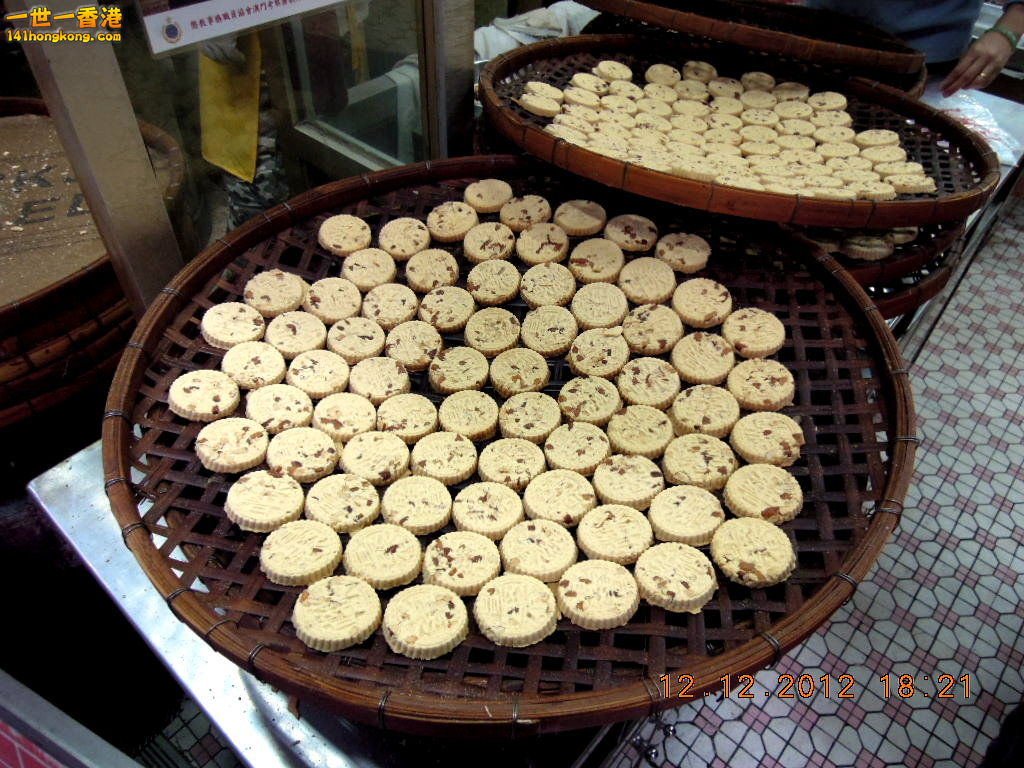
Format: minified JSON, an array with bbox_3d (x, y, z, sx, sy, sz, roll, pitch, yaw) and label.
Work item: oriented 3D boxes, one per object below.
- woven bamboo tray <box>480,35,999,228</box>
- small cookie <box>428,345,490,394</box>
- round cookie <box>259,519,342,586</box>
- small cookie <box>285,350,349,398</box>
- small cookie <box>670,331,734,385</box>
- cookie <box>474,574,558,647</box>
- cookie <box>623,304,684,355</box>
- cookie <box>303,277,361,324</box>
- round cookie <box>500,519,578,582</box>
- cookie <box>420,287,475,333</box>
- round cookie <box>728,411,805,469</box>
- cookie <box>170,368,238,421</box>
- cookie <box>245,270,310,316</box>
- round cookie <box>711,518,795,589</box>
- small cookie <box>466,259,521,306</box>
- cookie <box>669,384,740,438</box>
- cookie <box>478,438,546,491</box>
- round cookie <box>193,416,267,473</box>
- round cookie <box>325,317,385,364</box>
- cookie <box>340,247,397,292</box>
[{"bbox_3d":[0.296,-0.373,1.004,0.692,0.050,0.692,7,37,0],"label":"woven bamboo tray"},{"bbox_3d":[-0.054,-0.013,0.728,0.059,0.011,0.059,3,48,0],"label":"small cookie"},{"bbox_3d":[-0.147,0.117,0.497,0.056,0.011,0.056,6,33,-4],"label":"round cookie"},{"bbox_3d":[-0.174,-0.010,0.641,0.056,0.012,0.056,8,46,0],"label":"small cookie"},{"bbox_3d":[0.174,-0.024,0.650,0.056,0.012,0.056,-4,49,0],"label":"small cookie"},{"bbox_3d":[0.003,0.147,0.465,0.056,0.011,0.056,-1,31,0],"label":"cookie"},{"bbox_3d":[0.130,-0.050,0.651,0.052,0.009,0.052,-6,51,8],"label":"cookie"},{"bbox_3d":[-0.170,-0.079,0.675,0.052,0.009,0.052,6,53,-8],"label":"cookie"},{"bbox_3d":[0.020,0.119,0.513,0.056,0.011,0.056,-2,33,0],"label":"round cookie"},{"bbox_3d":[-0.068,-0.078,0.744,0.056,0.011,0.056,5,49,0],"label":"cookie"},{"bbox_3d":[0.224,0.049,0.623,0.059,0.011,0.059,-10,40,9],"label":"round cookie"},{"bbox_3d":[-0.284,0.011,0.657,0.059,0.011,0.059,11,43,-10],"label":"cookie"},{"bbox_3d":[-0.255,-0.097,0.764,0.059,0.011,0.059,8,51,-10],"label":"cookie"},{"bbox_3d":[0.167,0.116,0.489,0.056,0.011,0.056,-8,32,5],"label":"round cookie"},{"bbox_3d":[-0.019,-0.109,0.752,0.056,0.012,0.056,-3,52,0],"label":"small cookie"},{"bbox_3d":[0.169,0.024,0.619,0.056,0.012,0.056,-4,43,0],"label":"cookie"},{"bbox_3d":[0.001,0.062,0.560,0.052,0.009,0.052,-1,40,0],"label":"cookie"},{"bbox_3d":[-0.245,0.054,0.623,0.059,0.011,0.059,9,40,-8],"label":"round cookie"},{"bbox_3d":[-0.142,-0.039,0.649,0.052,0.009,0.052,5,49,-6],"label":"round cookie"},{"bbox_3d":[-0.149,-0.120,0.741,0.056,0.012,0.056,4,51,0],"label":"cookie"}]

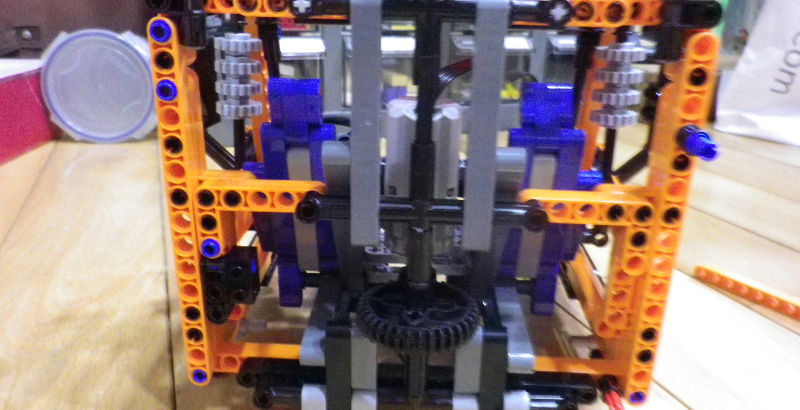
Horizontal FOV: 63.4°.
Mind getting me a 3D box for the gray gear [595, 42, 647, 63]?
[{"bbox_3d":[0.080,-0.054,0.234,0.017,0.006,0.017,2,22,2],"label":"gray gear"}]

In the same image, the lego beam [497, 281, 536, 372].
[{"bbox_3d":[0.038,0.041,0.221,0.008,0.008,0.048,2,22,2],"label":"lego beam"}]

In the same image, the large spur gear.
[{"bbox_3d":[0.005,0.032,0.198,0.038,0.008,0.038,2,22,2],"label":"large spur gear"}]

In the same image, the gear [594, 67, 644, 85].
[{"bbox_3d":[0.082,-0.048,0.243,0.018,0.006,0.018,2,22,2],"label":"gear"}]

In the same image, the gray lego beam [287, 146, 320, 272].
[{"bbox_3d":[-0.033,0.001,0.231,0.008,0.053,0.008,2,34,2],"label":"gray lego beam"}]

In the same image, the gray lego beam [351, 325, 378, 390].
[{"bbox_3d":[-0.011,0.047,0.202,0.008,0.023,0.007,2,22,2],"label":"gray lego beam"}]

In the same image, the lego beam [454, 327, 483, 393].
[{"bbox_3d":[0.021,0.048,0.203,0.008,0.024,0.008,2,22,2],"label":"lego beam"}]

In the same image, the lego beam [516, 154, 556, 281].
[{"bbox_3d":[0.047,0.003,0.227,0.008,0.053,0.008,2,34,2],"label":"lego beam"}]

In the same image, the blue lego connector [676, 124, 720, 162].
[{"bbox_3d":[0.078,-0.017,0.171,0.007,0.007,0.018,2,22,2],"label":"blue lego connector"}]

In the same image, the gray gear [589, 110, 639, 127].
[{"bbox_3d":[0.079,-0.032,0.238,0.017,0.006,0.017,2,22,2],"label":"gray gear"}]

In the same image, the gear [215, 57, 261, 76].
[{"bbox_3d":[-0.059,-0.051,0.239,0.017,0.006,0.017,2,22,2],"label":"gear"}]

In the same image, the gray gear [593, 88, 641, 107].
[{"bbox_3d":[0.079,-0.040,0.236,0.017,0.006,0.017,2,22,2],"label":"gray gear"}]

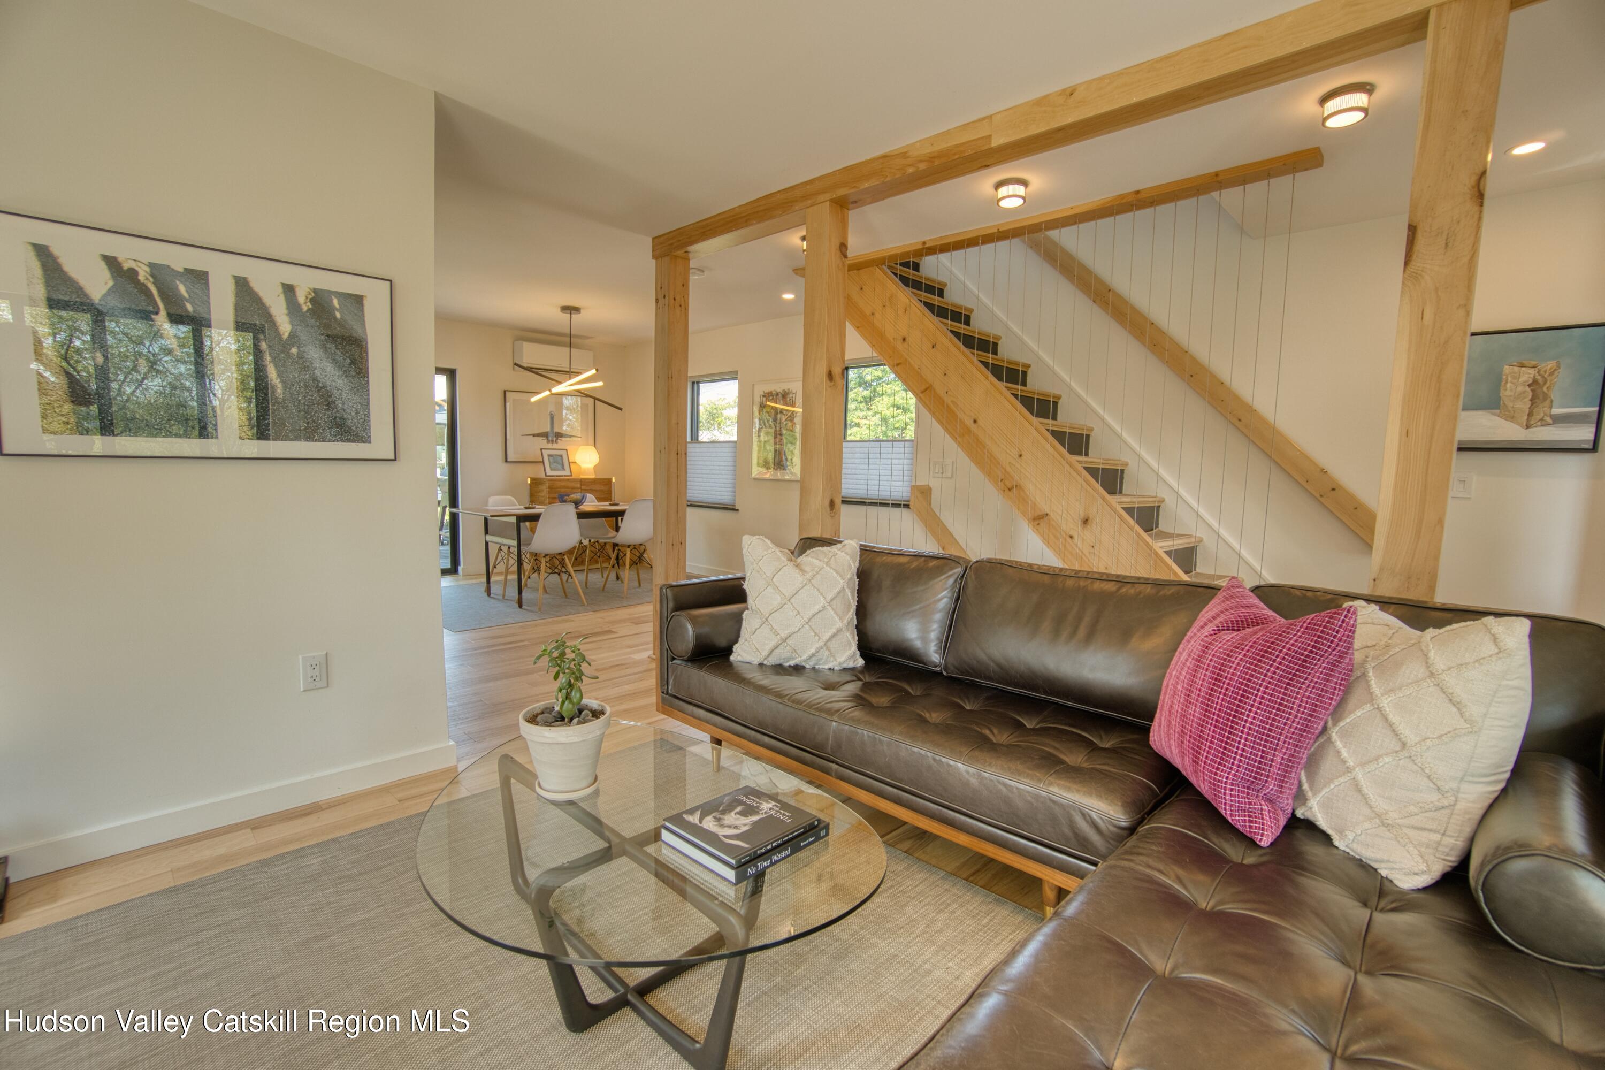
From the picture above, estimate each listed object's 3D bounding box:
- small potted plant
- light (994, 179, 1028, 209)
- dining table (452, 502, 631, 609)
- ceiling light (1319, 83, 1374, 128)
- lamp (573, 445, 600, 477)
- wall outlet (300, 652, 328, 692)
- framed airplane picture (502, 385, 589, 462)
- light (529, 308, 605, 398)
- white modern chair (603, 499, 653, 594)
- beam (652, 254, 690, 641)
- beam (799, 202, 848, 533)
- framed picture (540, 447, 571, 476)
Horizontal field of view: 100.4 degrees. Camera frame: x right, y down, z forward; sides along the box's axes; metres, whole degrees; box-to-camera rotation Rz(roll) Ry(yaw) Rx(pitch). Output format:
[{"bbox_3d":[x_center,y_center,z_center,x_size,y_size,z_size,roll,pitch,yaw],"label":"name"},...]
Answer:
[{"bbox_3d":[-0.566,0.424,1.609,0.208,0.382,0.208,7,8,42],"label":"small potted plant"},{"bbox_3d":[0.904,-1.479,2.902,0.149,0.077,0.149,2,6,0],"label":"light"},{"bbox_3d":[-2.050,0.140,5.927,0.813,0.734,1.686,7,8,42],"label":"dining table"},{"bbox_3d":[1.725,-1.353,2.122,0.148,0.078,0.148,8,9,43],"label":"ceiling light"},{"bbox_3d":[-2.239,-0.762,6.978,0.245,0.340,0.245,8,9,43],"label":"lamp"},{"bbox_3d":[-1.584,0.445,2.172,0.071,0.116,0.009,-4,9,-42],"label":"wall outlet"},{"bbox_3d":[-2.578,-1.100,6.936,0.030,0.700,0.970,8,9,43],"label":"framed airplane picture"},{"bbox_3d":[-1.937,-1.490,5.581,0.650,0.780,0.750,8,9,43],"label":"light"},{"bbox_3d":[-1.539,0.100,6.005,0.516,0.823,0.466,7,8,42],"label":"white modern chair"},{"bbox_3d":[-0.755,-0.408,3.847,0.140,2.261,0.140,8,9,43],"label":"beam"},{"bbox_3d":[0.084,-0.282,3.090,0.134,2.301,0.141,7,8,42],"label":"beam"},{"bbox_3d":[-2.513,-0.744,6.827,0.025,0.293,0.273,-17,-8,42],"label":"framed picture"}]

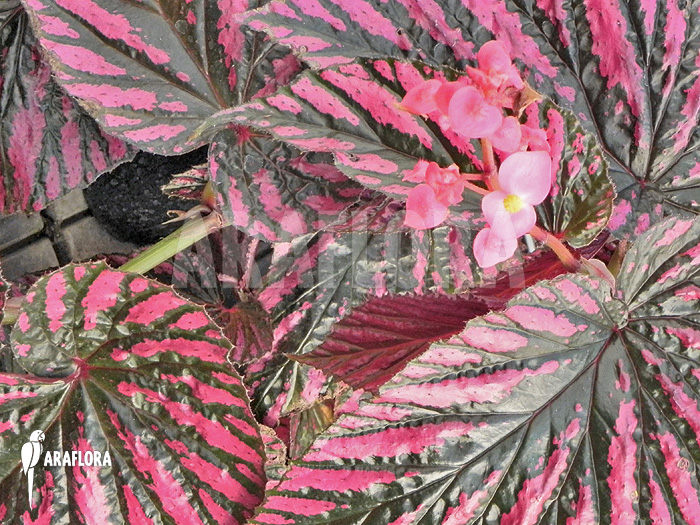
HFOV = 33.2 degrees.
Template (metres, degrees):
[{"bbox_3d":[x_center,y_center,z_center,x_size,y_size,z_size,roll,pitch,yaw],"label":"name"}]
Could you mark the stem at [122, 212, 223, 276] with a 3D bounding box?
[{"bbox_3d":[-0.098,-0.011,0.650,0.070,0.012,0.012,-31,75,9],"label":"stem"}]

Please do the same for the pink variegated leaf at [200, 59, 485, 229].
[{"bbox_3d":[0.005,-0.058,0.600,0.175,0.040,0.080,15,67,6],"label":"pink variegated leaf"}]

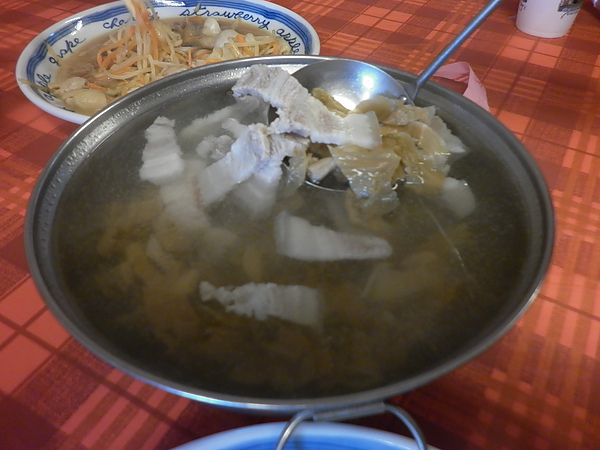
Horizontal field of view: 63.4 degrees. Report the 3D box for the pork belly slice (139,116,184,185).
[{"bbox_3d":[-0.088,-0.050,0.310,0.026,0.009,0.060,-7,50,-7],"label":"pork belly slice"}]

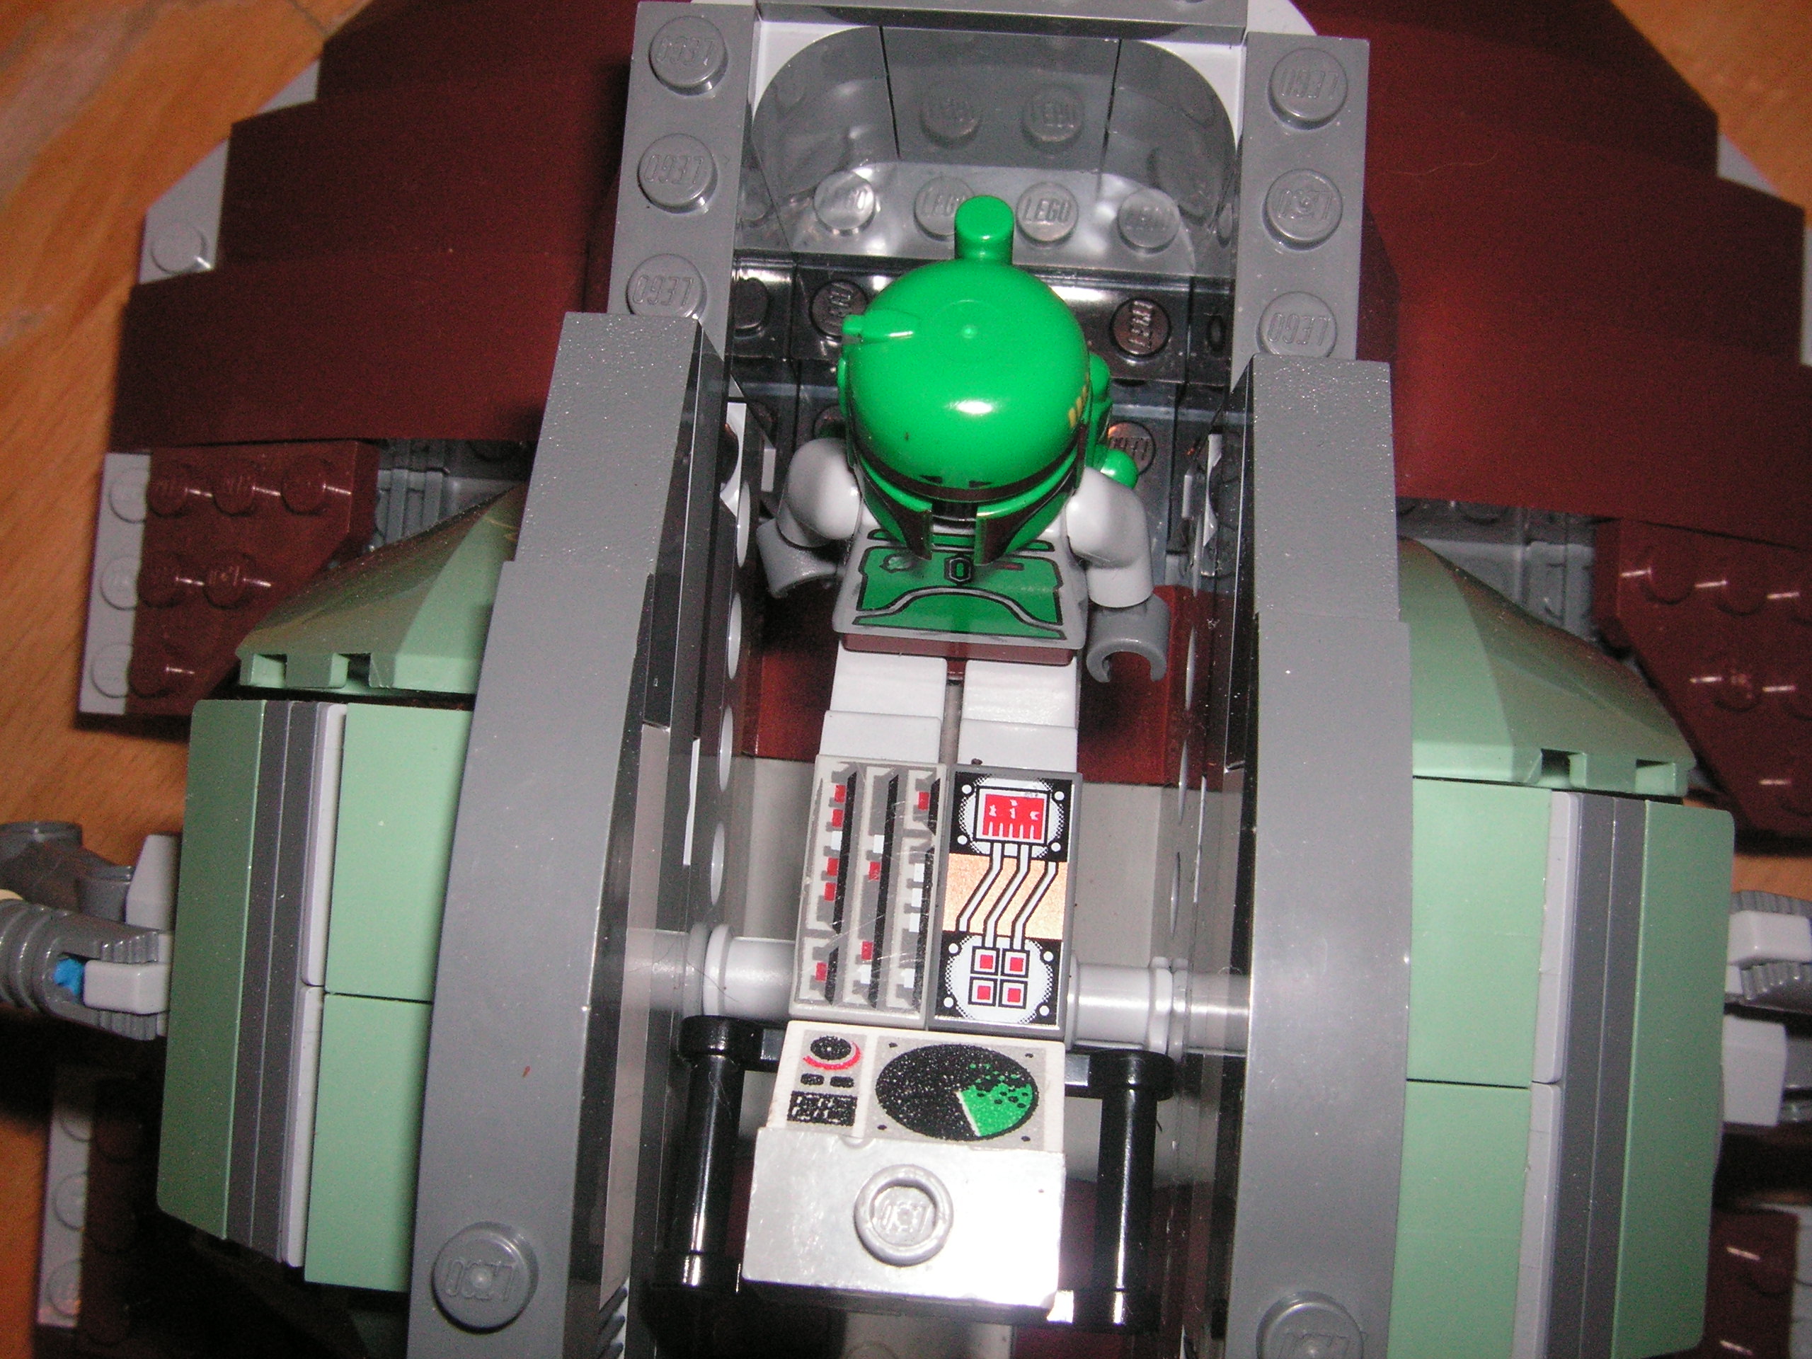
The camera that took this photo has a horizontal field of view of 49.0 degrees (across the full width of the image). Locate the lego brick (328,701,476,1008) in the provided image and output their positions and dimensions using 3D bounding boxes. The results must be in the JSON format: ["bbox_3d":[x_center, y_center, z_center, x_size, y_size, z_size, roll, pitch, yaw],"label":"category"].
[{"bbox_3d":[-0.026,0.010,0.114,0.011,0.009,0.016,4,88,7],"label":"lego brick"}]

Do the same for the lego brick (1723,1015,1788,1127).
[{"bbox_3d":[0.060,0.029,0.149,0.008,0.009,0.008,4,88,4],"label":"lego brick"}]

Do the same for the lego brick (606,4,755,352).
[{"bbox_3d":[-0.015,-0.031,0.130,0.008,0.005,0.026,4,83,3],"label":"lego brick"}]

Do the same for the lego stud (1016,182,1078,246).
[{"bbox_3d":[0.011,-0.037,0.158,0.005,0.002,0.005,4,88,4],"label":"lego stud"}]

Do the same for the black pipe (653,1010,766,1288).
[{"bbox_3d":[-0.011,0.027,0.114,0.005,0.005,0.016,4,79,0],"label":"black pipe"}]

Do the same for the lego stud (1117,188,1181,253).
[{"bbox_3d":[0.019,-0.036,0.157,0.005,0.002,0.005,4,83,3],"label":"lego stud"}]

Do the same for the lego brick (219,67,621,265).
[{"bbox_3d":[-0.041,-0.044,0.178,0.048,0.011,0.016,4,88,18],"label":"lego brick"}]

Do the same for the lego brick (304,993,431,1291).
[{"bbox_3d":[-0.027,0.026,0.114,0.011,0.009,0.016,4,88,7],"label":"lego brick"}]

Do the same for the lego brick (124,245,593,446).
[{"bbox_3d":[-0.048,-0.028,0.170,0.050,0.013,0.016,4,89,28],"label":"lego brick"}]

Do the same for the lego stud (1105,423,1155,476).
[{"bbox_3d":[0.018,-0.019,0.165,0.005,0.002,0.005,4,83,3],"label":"lego stud"}]

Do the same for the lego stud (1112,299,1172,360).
[{"bbox_3d":[0.019,-0.028,0.159,0.005,0.002,0.005,4,88,4],"label":"lego stud"}]

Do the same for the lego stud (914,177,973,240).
[{"bbox_3d":[0.003,-0.037,0.158,0.005,0.002,0.005,4,88,4],"label":"lego stud"}]

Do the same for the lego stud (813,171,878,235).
[{"bbox_3d":[-0.005,-0.038,0.158,0.005,0.002,0.005,4,83,3],"label":"lego stud"}]

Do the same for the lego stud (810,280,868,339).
[{"bbox_3d":[-0.005,-0.029,0.159,0.005,0.002,0.005,4,83,3],"label":"lego stud"}]

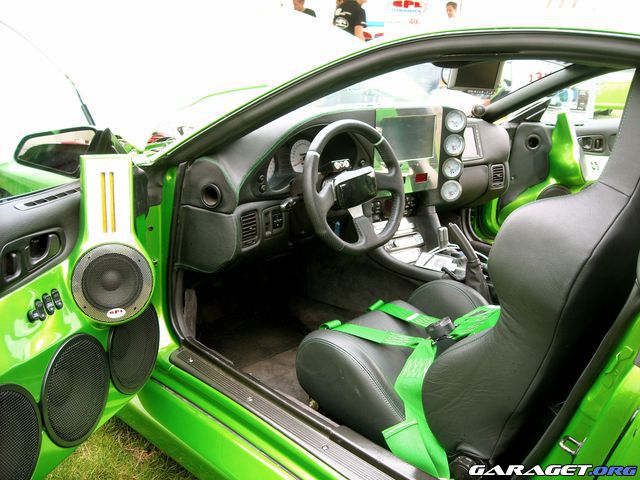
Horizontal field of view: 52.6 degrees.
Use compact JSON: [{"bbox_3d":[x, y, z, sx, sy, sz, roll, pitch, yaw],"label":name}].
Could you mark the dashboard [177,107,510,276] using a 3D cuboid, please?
[{"bbox_3d":[0.130,-0.242,2.165,1.350,0.410,0.450,-14,22,-40],"label":"dashboard"}]

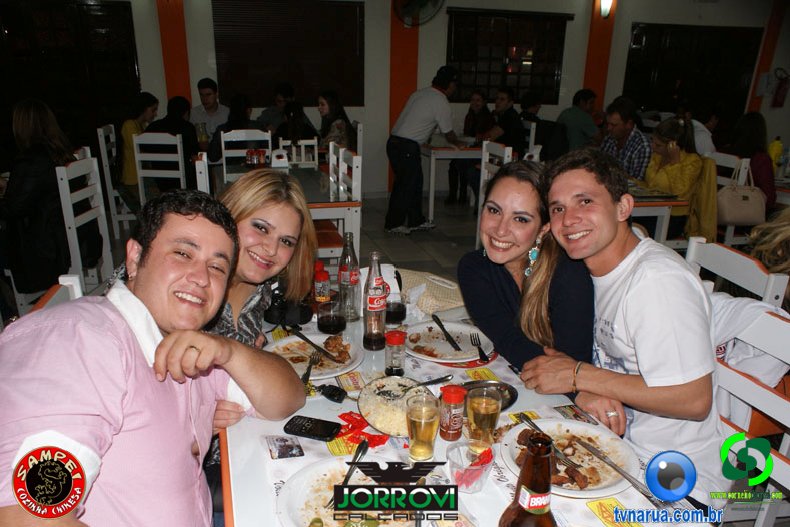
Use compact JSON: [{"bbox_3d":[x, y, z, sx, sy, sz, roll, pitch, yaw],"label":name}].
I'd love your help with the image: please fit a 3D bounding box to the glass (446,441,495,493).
[{"bbox_3d":[0.139,0.379,1.094,0.086,0.066,0.086,1,19,0],"label":"glass"}]

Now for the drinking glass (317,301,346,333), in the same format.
[{"bbox_3d":[-0.168,0.143,1.590,0.074,0.083,0.074,1,19,0],"label":"drinking glass"}]

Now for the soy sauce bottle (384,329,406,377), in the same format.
[{"bbox_3d":[0.001,0.209,1.391,0.050,0.101,0.050,1,17,0],"label":"soy sauce bottle"}]

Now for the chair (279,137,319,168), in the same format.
[{"bbox_3d":[-0.897,-0.752,5.525,0.380,0.870,0.420,-4,19,-14],"label":"chair"}]

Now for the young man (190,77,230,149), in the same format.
[{"bbox_3d":[-1.756,-1.053,5.630,0.500,1.300,0.750,-2,18,-9],"label":"young man"}]

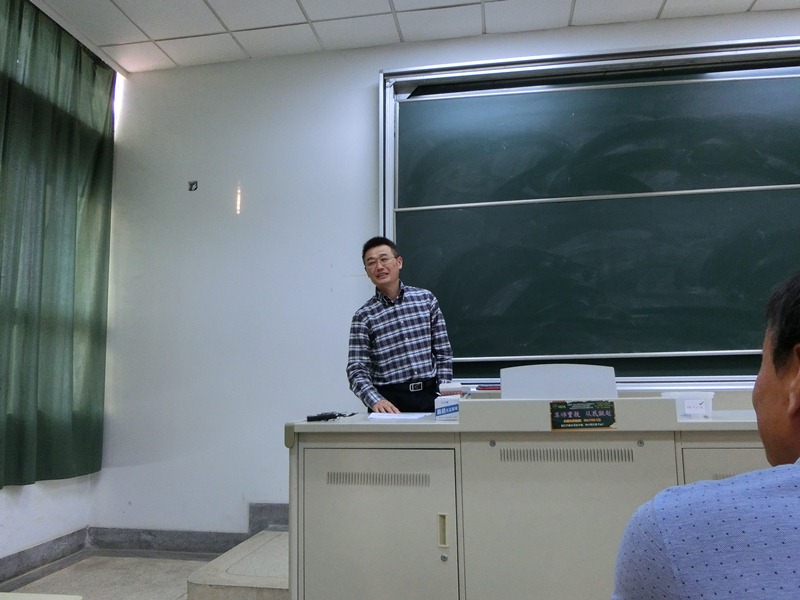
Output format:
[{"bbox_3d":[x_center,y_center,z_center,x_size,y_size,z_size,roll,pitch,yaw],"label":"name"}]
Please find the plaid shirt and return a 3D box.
[{"bbox_3d":[-0.010,0.247,2.829,0.530,0.600,0.420,0,-8,-6],"label":"plaid shirt"}]

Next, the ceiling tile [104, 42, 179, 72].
[{"bbox_3d":[-1.982,-1.859,4.416,0.426,0.020,0.356,-2,-8,9],"label":"ceiling tile"}]

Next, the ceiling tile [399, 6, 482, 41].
[{"bbox_3d":[0.287,-1.937,4.066,0.590,0.020,0.356,-2,-8,9],"label":"ceiling tile"}]

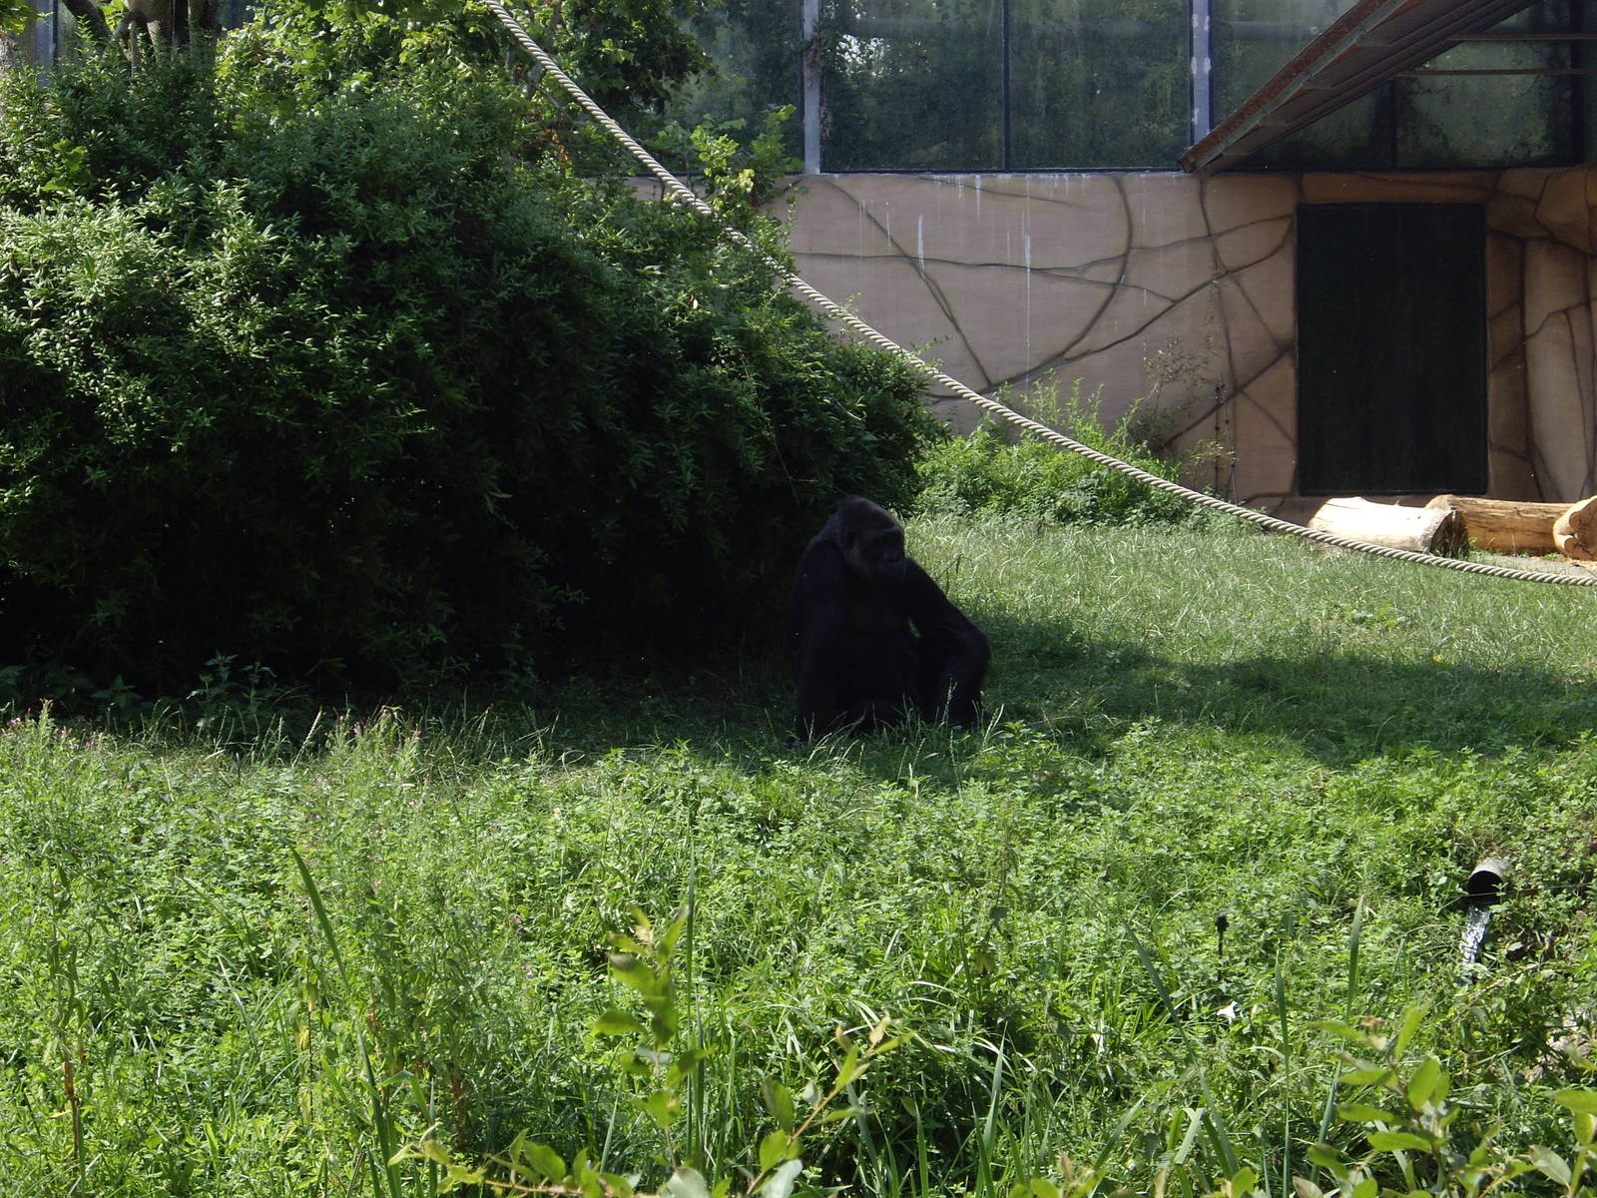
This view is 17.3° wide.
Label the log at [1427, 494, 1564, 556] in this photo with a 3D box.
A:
[{"bbox_3d":[5.004,-0.526,37.300,1.150,0.390,0.400,0,3,6],"label":"log"}]

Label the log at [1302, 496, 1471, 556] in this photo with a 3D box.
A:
[{"bbox_3d":[4.139,-0.513,37.000,0.360,0.340,1.200,-4,5,-44],"label":"log"}]

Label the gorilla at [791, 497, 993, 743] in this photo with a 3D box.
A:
[{"bbox_3d":[0.422,0.089,24.200,0.780,1.060,0.740,-3,4,-37],"label":"gorilla"}]

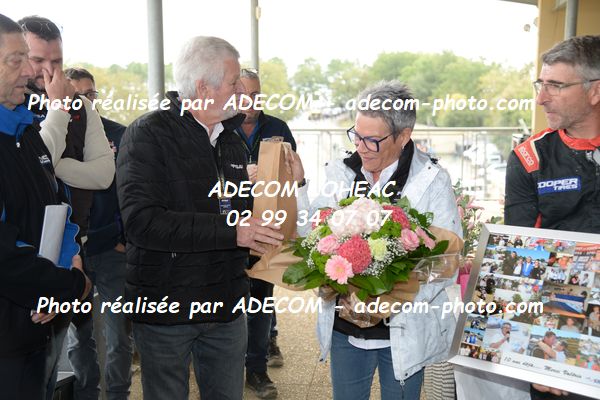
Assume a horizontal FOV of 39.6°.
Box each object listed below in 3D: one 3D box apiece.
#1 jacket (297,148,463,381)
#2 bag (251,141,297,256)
[{"bbox_3d":[0.232,0.175,2.400,0.500,0.660,0.380,3,8,22],"label":"jacket"},{"bbox_3d":[-0.071,-0.003,2.320,0.100,0.330,0.085,7,8,38],"label":"bag"}]

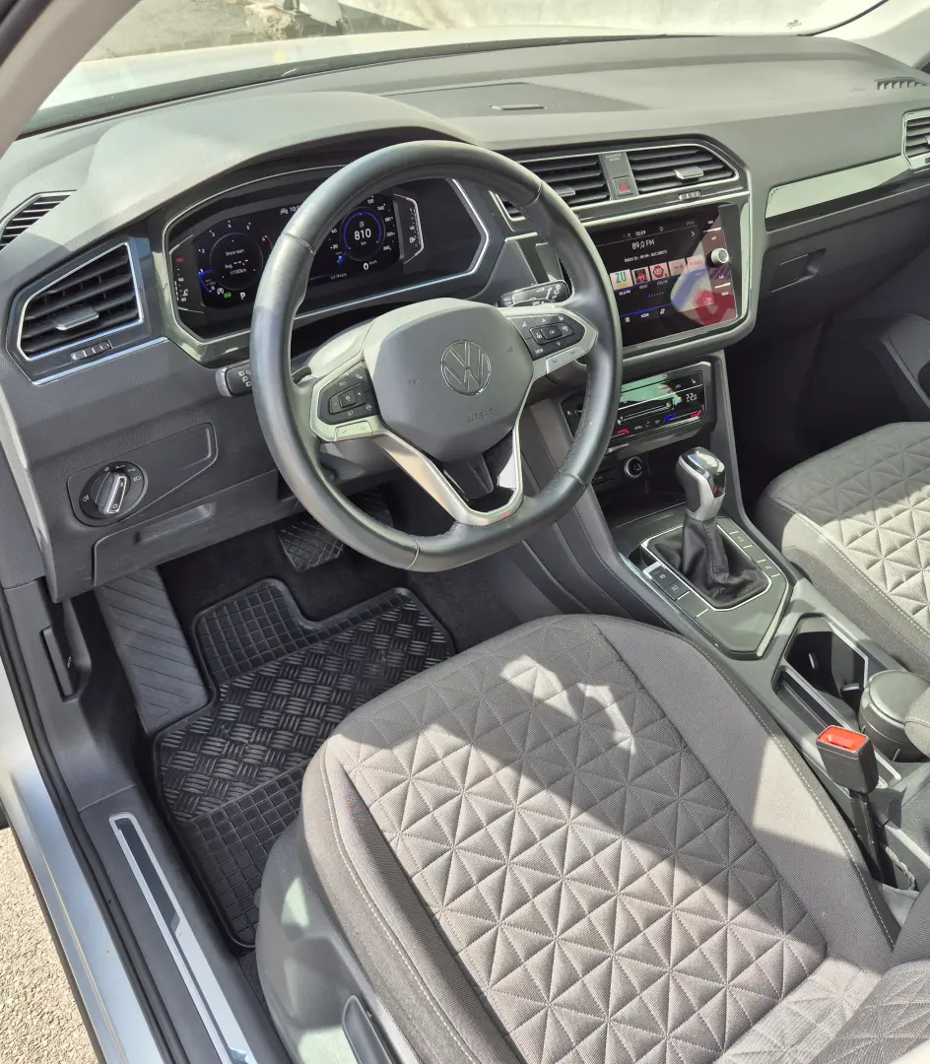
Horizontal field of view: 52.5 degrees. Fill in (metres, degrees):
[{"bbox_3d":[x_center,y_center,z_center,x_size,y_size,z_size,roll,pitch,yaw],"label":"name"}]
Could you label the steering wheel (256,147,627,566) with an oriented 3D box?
[{"bbox_3d":[-0.017,-0.157,0.861,0.370,0.365,0.090,-20,16,-27],"label":"steering wheel"}]

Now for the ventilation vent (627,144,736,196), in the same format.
[{"bbox_3d":[0.263,-0.448,1.163,0.163,0.056,0.035,-17,22,-24],"label":"ventilation vent"}]

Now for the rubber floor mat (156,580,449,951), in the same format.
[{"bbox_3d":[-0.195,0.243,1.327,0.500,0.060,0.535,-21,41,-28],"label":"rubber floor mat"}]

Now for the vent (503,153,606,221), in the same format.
[{"bbox_3d":[0.095,-0.398,1.086,0.153,0.058,0.035,-17,22,-24],"label":"vent"}]

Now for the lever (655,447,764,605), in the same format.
[{"bbox_3d":[0.315,-0.019,1.173,0.093,0.165,0.135,-21,41,-28],"label":"lever"}]

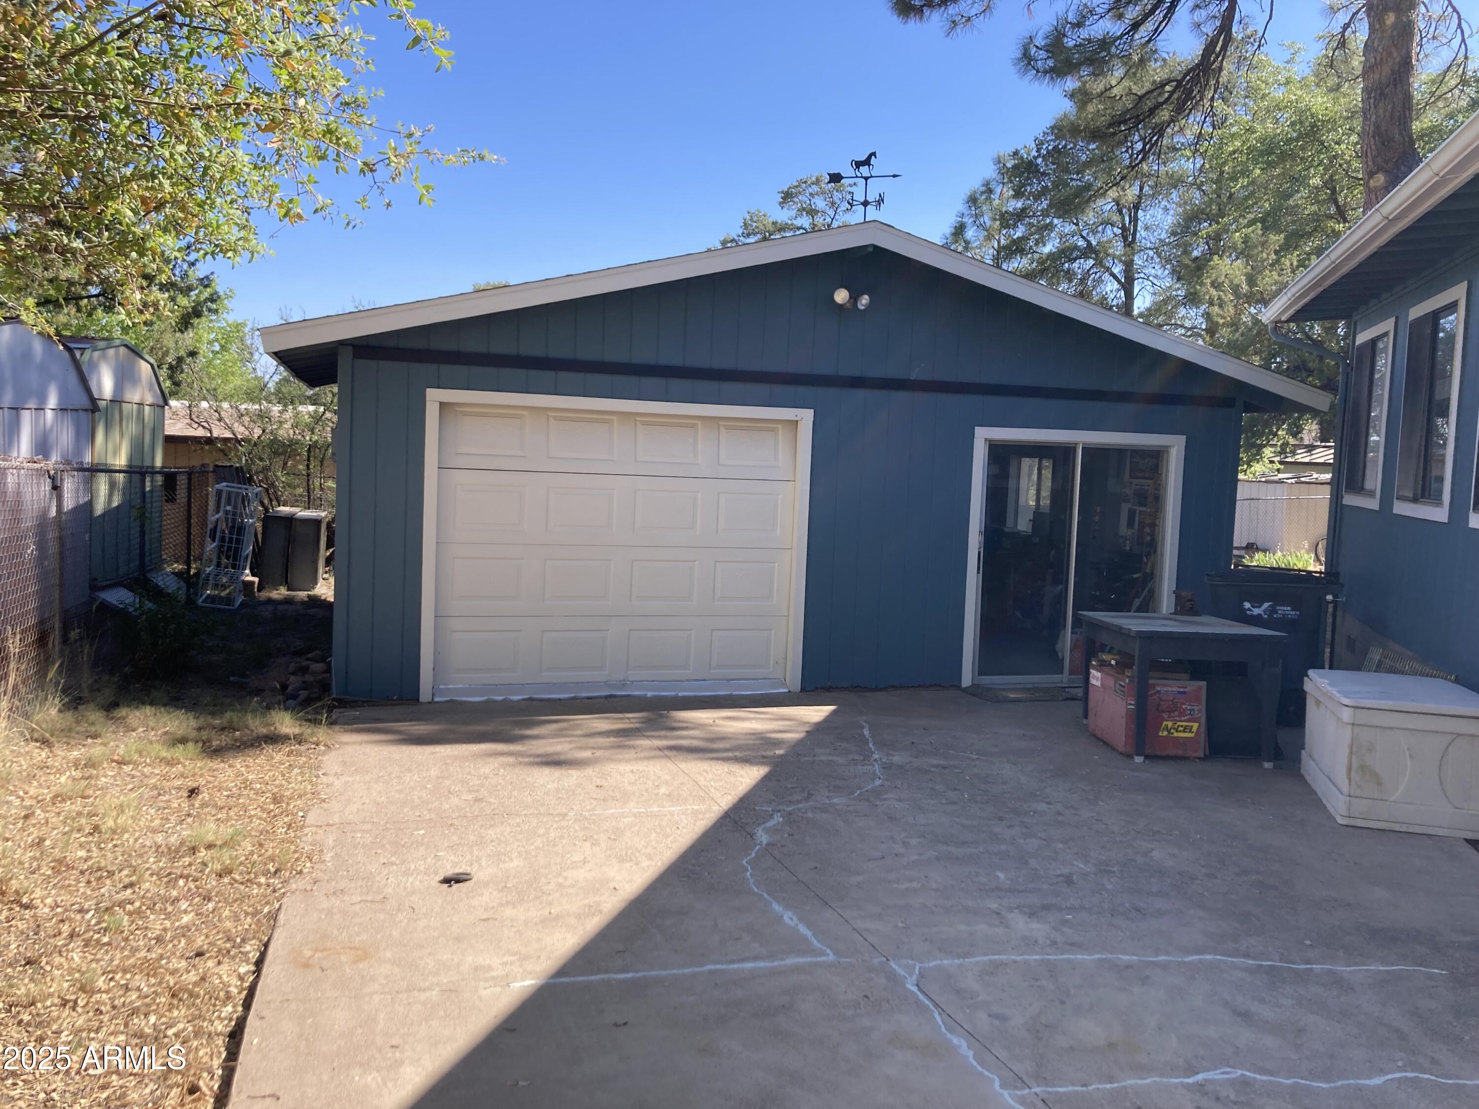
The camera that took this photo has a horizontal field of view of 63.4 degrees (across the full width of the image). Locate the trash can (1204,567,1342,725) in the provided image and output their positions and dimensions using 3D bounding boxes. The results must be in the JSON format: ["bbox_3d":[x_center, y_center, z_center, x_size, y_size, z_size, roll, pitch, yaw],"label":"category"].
[{"bbox_3d":[3.930,0.665,8.860,0.840,1.070,0.700,3,4,20],"label":"trash can"}]

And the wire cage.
[{"bbox_3d":[-5.049,-0.103,11.873,0.340,1.130,0.780,9,3,-18],"label":"wire cage"}]

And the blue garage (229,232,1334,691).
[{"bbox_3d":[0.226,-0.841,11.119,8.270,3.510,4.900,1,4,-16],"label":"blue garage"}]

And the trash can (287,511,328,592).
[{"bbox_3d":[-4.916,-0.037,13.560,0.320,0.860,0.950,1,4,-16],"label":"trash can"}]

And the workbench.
[{"bbox_3d":[2.800,0.845,7.760,0.950,0.805,1.000,2,4,-5],"label":"workbench"}]

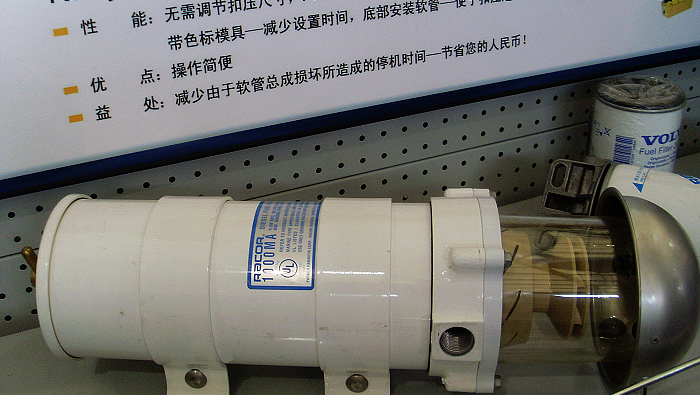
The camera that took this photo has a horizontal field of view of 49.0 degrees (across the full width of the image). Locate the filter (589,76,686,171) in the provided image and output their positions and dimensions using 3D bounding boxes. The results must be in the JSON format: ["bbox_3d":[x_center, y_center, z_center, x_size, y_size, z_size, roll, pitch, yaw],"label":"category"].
[{"bbox_3d":[0.313,-0.047,0.852,0.096,0.150,0.096,-20,31,-31],"label":"filter"}]

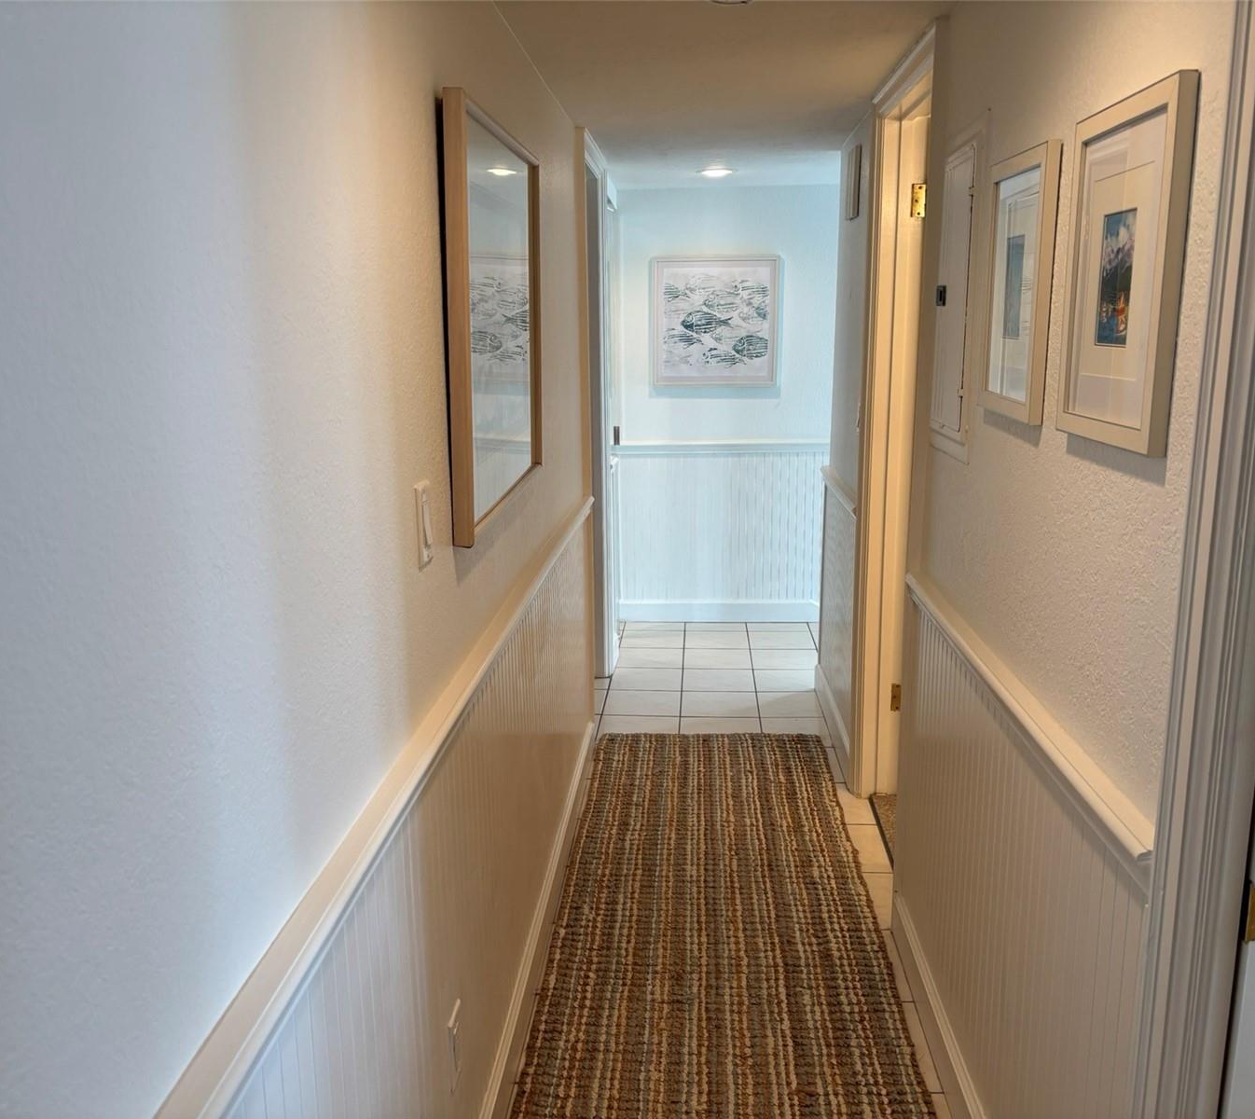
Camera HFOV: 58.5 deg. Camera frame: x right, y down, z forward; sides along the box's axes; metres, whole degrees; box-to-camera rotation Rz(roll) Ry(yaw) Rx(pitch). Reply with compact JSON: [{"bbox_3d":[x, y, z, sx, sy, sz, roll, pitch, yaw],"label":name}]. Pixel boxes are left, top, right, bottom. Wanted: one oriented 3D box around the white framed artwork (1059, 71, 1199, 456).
[{"bbox_3d":[0.585,-0.338,1.332,0.022,0.393,0.315,0,12,3],"label":"white framed artwork"}]

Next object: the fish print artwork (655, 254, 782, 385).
[{"bbox_3d":[0.426,-1.141,5.385,0.607,0.609,0.037,0,12,3],"label":"fish print artwork"}]

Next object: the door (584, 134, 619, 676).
[{"bbox_3d":[-0.128,-0.481,4.426,0.084,2.095,0.835,0,12,3],"label":"door"}]

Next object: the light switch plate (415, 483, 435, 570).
[{"bbox_3d":[-0.294,-0.052,1.619,0.010,0.114,0.076,0,12,3],"label":"light switch plate"}]

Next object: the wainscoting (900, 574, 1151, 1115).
[{"bbox_3d":[0.610,0.608,2.037,0.048,0.907,1.436,0,12,3],"label":"wainscoting"}]

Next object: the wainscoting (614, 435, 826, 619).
[{"bbox_3d":[0.471,-0.119,5.585,1.058,0.908,0.051,0,12,3],"label":"wainscoting"}]

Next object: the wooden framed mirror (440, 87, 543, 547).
[{"bbox_3d":[-0.243,-0.458,2.187,0.044,0.700,0.859,0,12,3],"label":"wooden framed mirror"}]

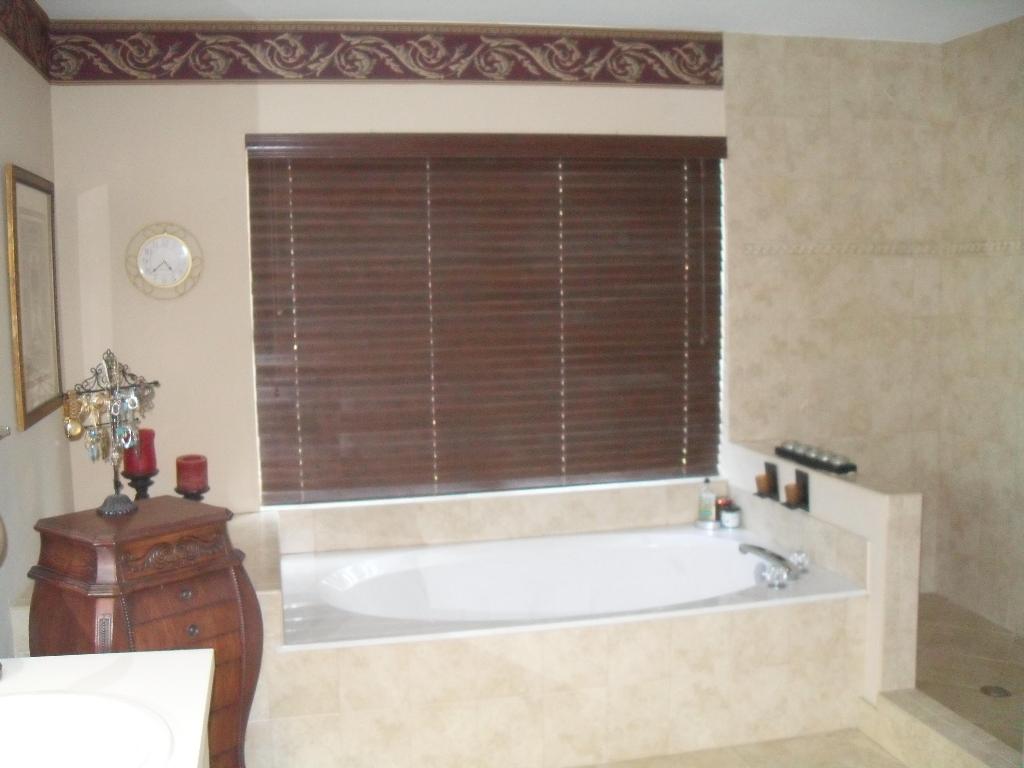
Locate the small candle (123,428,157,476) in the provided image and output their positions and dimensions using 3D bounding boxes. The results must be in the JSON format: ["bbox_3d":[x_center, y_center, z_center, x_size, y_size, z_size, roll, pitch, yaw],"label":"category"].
[{"bbox_3d":[-1.257,0.232,3.500,0.103,0.148,0.103,-2,6,-12],"label":"small candle"}]

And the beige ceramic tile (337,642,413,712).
[{"bbox_3d":[-0.394,0.844,2.968,0.201,0.201,0.012,-3,6,-12],"label":"beige ceramic tile"}]

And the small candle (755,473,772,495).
[{"bbox_3d":[0.955,0.378,3.932,0.057,0.070,0.057,-2,6,-12],"label":"small candle"}]

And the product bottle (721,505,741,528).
[{"bbox_3d":[0.890,0.539,4.218,0.080,0.086,0.080,-1,6,2],"label":"product bottle"}]

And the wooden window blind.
[{"bbox_3d":[-0.047,-0.263,4.082,1.880,1.390,0.080,-2,6,-12],"label":"wooden window blind"}]

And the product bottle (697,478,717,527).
[{"bbox_3d":[0.796,0.486,4.223,0.070,0.185,0.055,-1,6,2],"label":"product bottle"}]

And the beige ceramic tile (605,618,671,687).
[{"bbox_3d":[0.386,0.812,3.134,0.204,0.202,0.012,-3,6,-12],"label":"beige ceramic tile"}]

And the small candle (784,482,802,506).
[{"bbox_3d":[1.005,0.395,3.703,0.057,0.070,0.057,-2,6,-12],"label":"small candle"}]

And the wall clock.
[{"bbox_3d":[-1.256,-0.444,3.744,0.270,0.275,0.040,-2,6,-12],"label":"wall clock"}]

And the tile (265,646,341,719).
[{"bbox_3d":[-0.588,0.850,2.928,0.202,0.199,0.012,-3,6,-12],"label":"tile"}]

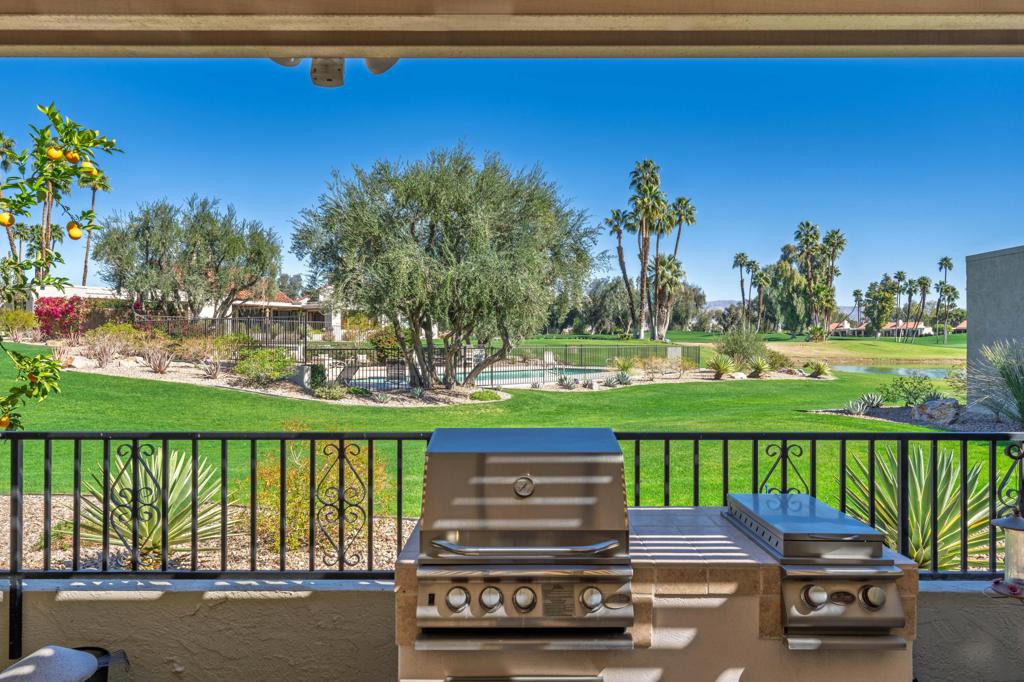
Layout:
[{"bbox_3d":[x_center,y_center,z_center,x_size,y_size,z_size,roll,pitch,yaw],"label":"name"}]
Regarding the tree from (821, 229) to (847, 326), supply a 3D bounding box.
[{"bbox_3d":[50.961,-8.784,108.000,3.957,17.884,3.957,0,0,0],"label":"tree"}]

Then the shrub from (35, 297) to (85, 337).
[{"bbox_3d":[-25.804,-1.372,39.000,2.750,2.343,2.200,0,0,0],"label":"shrub"}]

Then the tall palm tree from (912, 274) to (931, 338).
[{"bbox_3d":[95.045,-7.525,158.000,4.631,15.513,4.168,0,0,0],"label":"tall palm tree"}]

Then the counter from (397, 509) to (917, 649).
[{"bbox_3d":[0.487,1.202,2.687,1.752,0.900,0.795,0,0,0],"label":"counter"}]

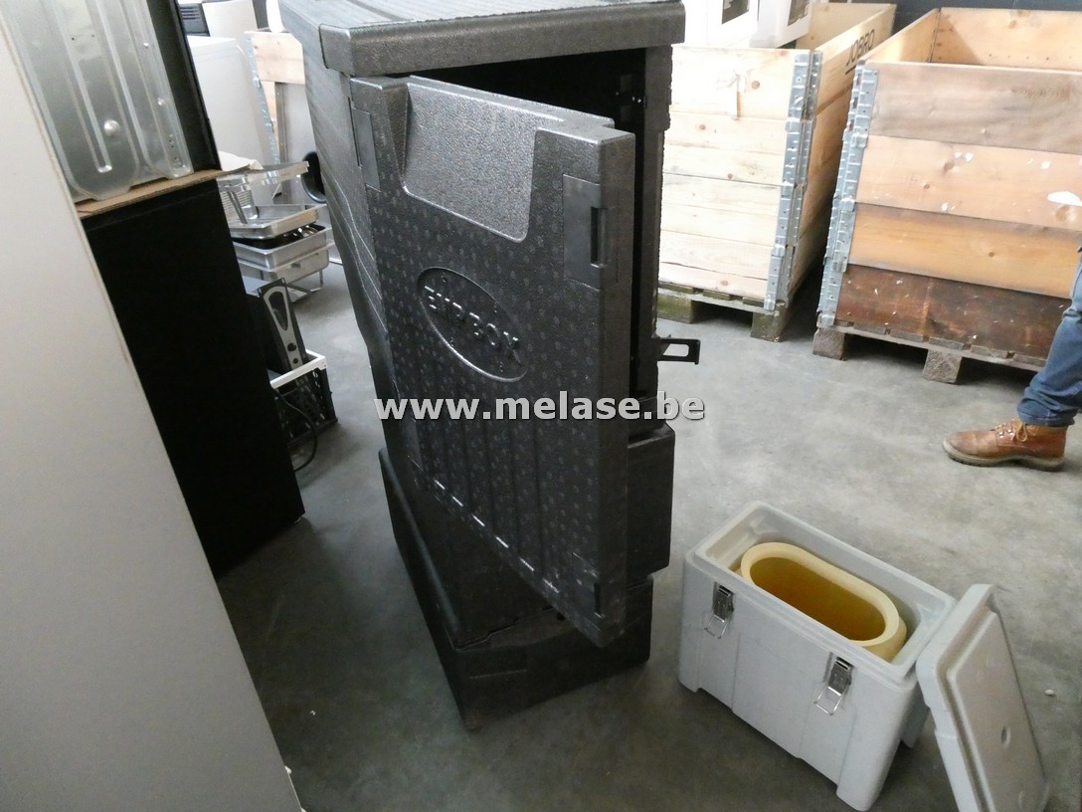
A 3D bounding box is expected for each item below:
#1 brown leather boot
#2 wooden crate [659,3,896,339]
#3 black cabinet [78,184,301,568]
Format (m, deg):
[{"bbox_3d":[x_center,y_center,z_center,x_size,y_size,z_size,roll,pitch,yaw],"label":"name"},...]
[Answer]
[{"bbox_3d":[1.250,0.080,2.022,0.296,0.147,0.104,6,33,14],"label":"brown leather boot"},{"bbox_3d":[0.792,-1.013,3.045,0.800,0.934,1.200,16,37,28],"label":"wooden crate"},{"bbox_3d":[-1.005,-0.030,1.696,0.515,0.879,0.535,19,38,31],"label":"black cabinet"}]

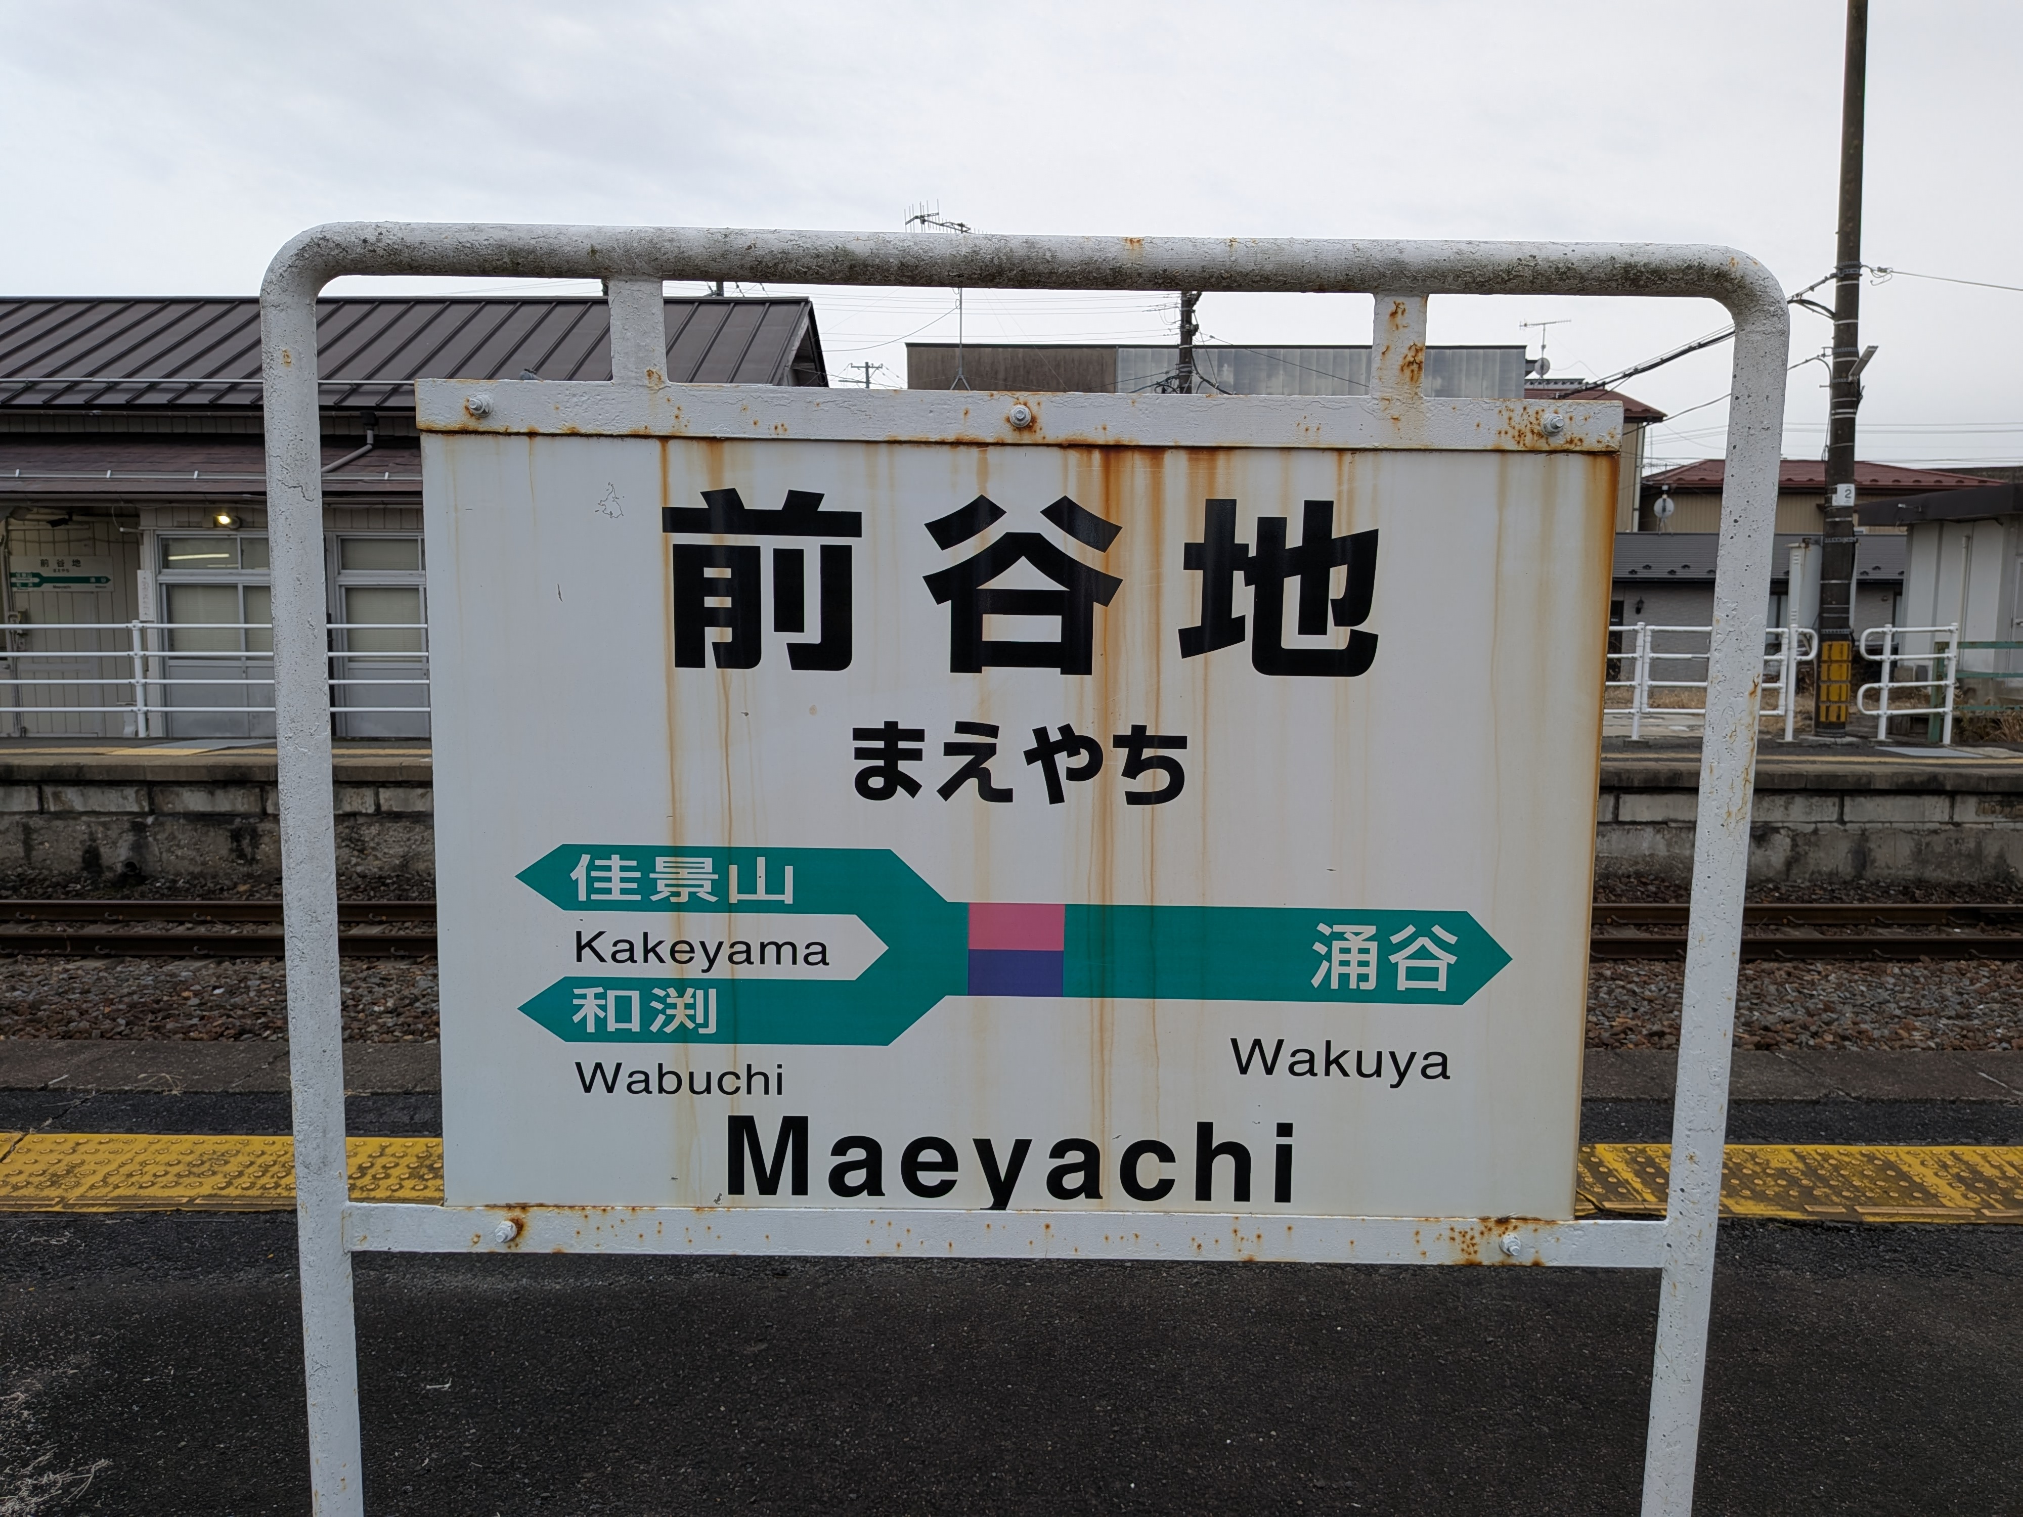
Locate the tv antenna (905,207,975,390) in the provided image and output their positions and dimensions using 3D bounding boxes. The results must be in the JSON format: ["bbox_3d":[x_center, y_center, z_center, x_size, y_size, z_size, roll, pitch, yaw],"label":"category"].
[{"bbox_3d":[-0.620,-5.660,17.700,1.300,2.350,0.650,-5,8,-44],"label":"tv antenna"}]

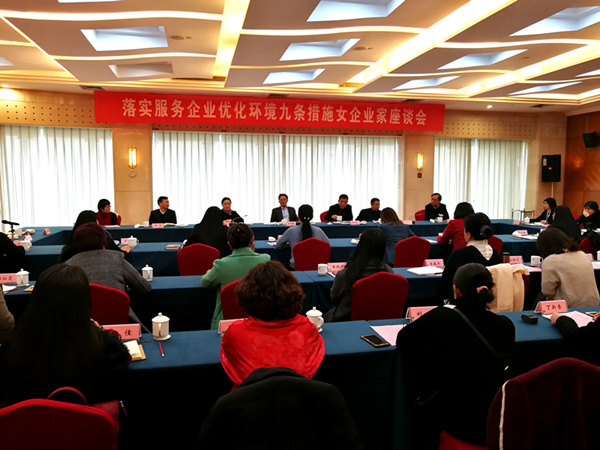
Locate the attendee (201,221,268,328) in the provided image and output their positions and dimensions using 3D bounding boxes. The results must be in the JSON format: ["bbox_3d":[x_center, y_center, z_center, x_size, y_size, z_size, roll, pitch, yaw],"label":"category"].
[{"bbox_3d":[-0.469,0.608,3.519,0.530,1.231,0.780,-1,6,-12],"label":"attendee"}]

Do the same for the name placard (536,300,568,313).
[{"bbox_3d":[1.588,0.503,2.943,0.192,0.084,0.065,-1,5,-12],"label":"name placard"}]

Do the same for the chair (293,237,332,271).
[{"bbox_3d":[0.088,0.607,5.311,0.450,0.950,0.570,-1,5,-12],"label":"chair"}]

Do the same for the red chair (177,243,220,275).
[{"bbox_3d":[-1.065,0.633,4.982,0.450,0.950,0.570,-1,5,-12],"label":"red chair"}]

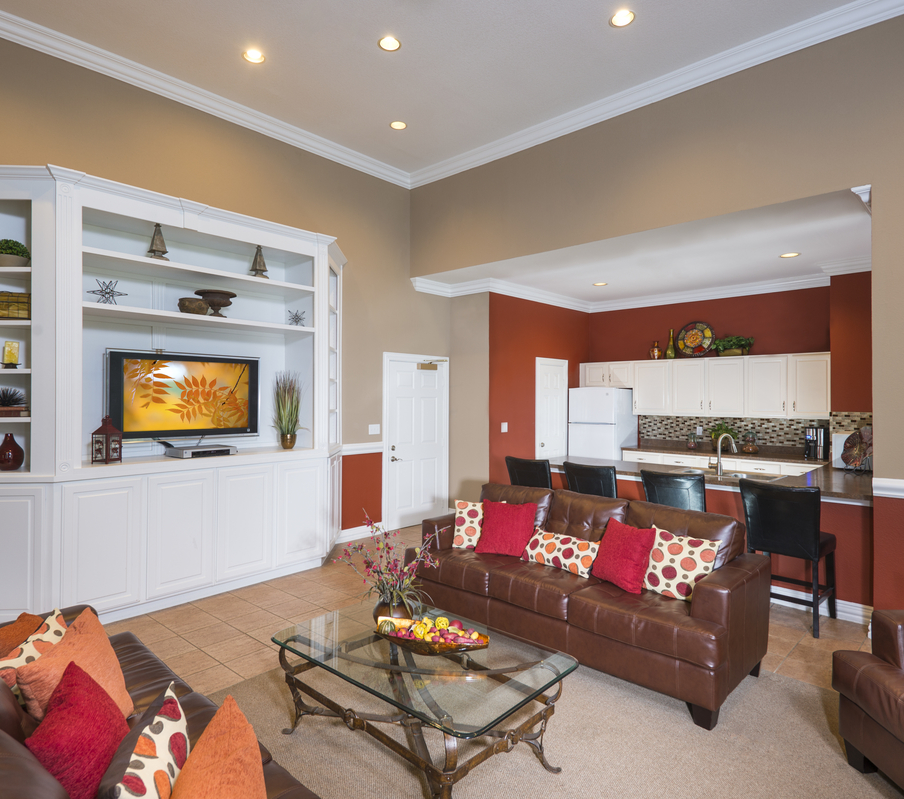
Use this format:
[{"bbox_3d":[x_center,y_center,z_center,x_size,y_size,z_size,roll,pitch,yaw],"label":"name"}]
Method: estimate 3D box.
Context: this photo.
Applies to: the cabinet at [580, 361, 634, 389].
[{"bbox_3d":[2.357,-0.348,8.377,0.840,0.385,0.335,0,0,43],"label":"cabinet"}]

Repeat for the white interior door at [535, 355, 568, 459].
[{"bbox_3d":[1.412,0.487,8.027,0.090,2.120,0.850,0,0,42],"label":"white interior door"}]

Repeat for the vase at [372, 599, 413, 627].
[{"bbox_3d":[-0.289,1.027,2.783,0.195,0.155,0.195,0,0,0],"label":"vase"}]

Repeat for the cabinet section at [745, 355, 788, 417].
[{"bbox_3d":[3.964,-0.156,7.032,0.475,0.764,0.330,0,0,42],"label":"cabinet section"}]

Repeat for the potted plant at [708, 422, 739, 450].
[{"bbox_3d":[3.441,0.464,7.178,0.360,0.390,0.340,0,0,42],"label":"potted plant"}]

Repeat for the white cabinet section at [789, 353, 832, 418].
[{"bbox_3d":[4.291,-0.156,6.734,0.409,0.764,0.330,0,0,42],"label":"white cabinet section"}]

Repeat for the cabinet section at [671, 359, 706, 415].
[{"bbox_3d":[3.268,-0.157,7.668,0.457,0.764,0.330,0,0,42],"label":"cabinet section"}]

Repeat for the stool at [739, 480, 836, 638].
[{"bbox_3d":[2.380,1.069,4.003,0.490,0.995,0.585,0,0,43],"label":"stool"}]

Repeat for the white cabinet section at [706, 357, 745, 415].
[{"bbox_3d":[3.613,-0.157,7.353,0.477,0.764,0.330,0,0,42],"label":"white cabinet section"}]

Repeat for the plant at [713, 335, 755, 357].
[{"bbox_3d":[3.588,-0.674,7.210,0.460,0.273,0.220,0,0,43],"label":"plant"}]

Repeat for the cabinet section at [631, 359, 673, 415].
[{"bbox_3d":[2.899,-0.158,8.005,0.542,0.764,0.330,0,0,42],"label":"cabinet section"}]

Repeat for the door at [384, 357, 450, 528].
[{"bbox_3d":[-0.421,0.507,7.008,0.100,2.105,1.110,0,0,43],"label":"door"}]

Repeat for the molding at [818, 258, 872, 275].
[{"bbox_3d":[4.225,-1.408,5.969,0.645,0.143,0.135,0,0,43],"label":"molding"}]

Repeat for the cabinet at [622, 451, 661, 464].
[{"bbox_3d":[2.722,1.121,7.714,0.550,0.860,0.620,0,0,42],"label":"cabinet"}]

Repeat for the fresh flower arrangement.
[{"bbox_3d":[-0.311,0.825,2.783,0.470,0.560,0.500,0,0,0],"label":"fresh flower arrangement"}]

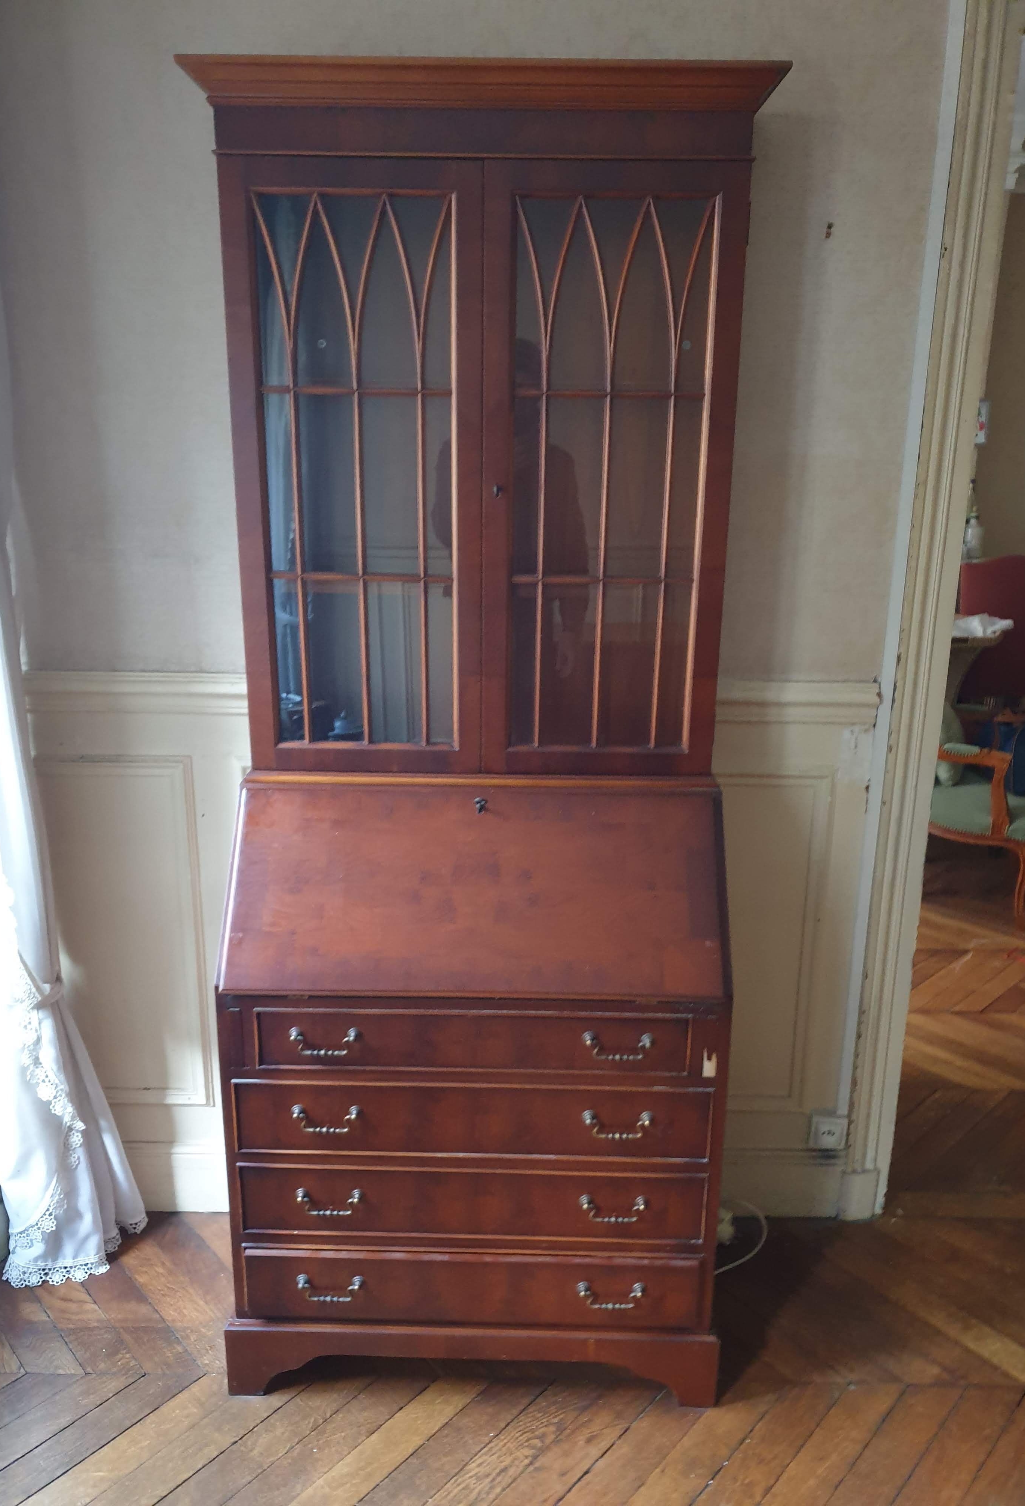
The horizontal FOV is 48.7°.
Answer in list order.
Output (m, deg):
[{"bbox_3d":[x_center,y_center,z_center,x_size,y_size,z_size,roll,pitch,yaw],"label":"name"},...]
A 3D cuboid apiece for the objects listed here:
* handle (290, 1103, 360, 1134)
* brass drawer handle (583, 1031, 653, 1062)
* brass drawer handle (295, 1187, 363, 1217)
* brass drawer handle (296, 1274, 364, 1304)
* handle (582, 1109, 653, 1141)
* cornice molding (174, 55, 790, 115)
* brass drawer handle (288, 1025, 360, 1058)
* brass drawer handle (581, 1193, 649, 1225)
[{"bbox_3d":[-0.293,0.576,1.773,0.106,0.043,0.027,1,16,0],"label":"handle"},{"bbox_3d":[0.160,0.451,1.732,0.106,0.043,0.027,1,16,0],"label":"brass drawer handle"},{"bbox_3d":[-0.293,0.723,1.814,0.106,0.043,0.027,1,16,0],"label":"brass drawer handle"},{"bbox_3d":[-0.296,0.872,1.835,0.106,0.043,0.027,1,16,0],"label":"brass drawer handle"},{"bbox_3d":[0.164,0.585,1.770,0.106,0.043,0.027,1,16,0],"label":"handle"},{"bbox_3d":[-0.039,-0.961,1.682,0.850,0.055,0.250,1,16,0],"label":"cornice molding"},{"bbox_3d":[-0.289,0.446,1.736,0.106,0.043,0.027,1,16,0],"label":"brass drawer handle"},{"bbox_3d":[0.160,0.734,1.812,0.106,0.043,0.027,1,16,0],"label":"brass drawer handle"}]

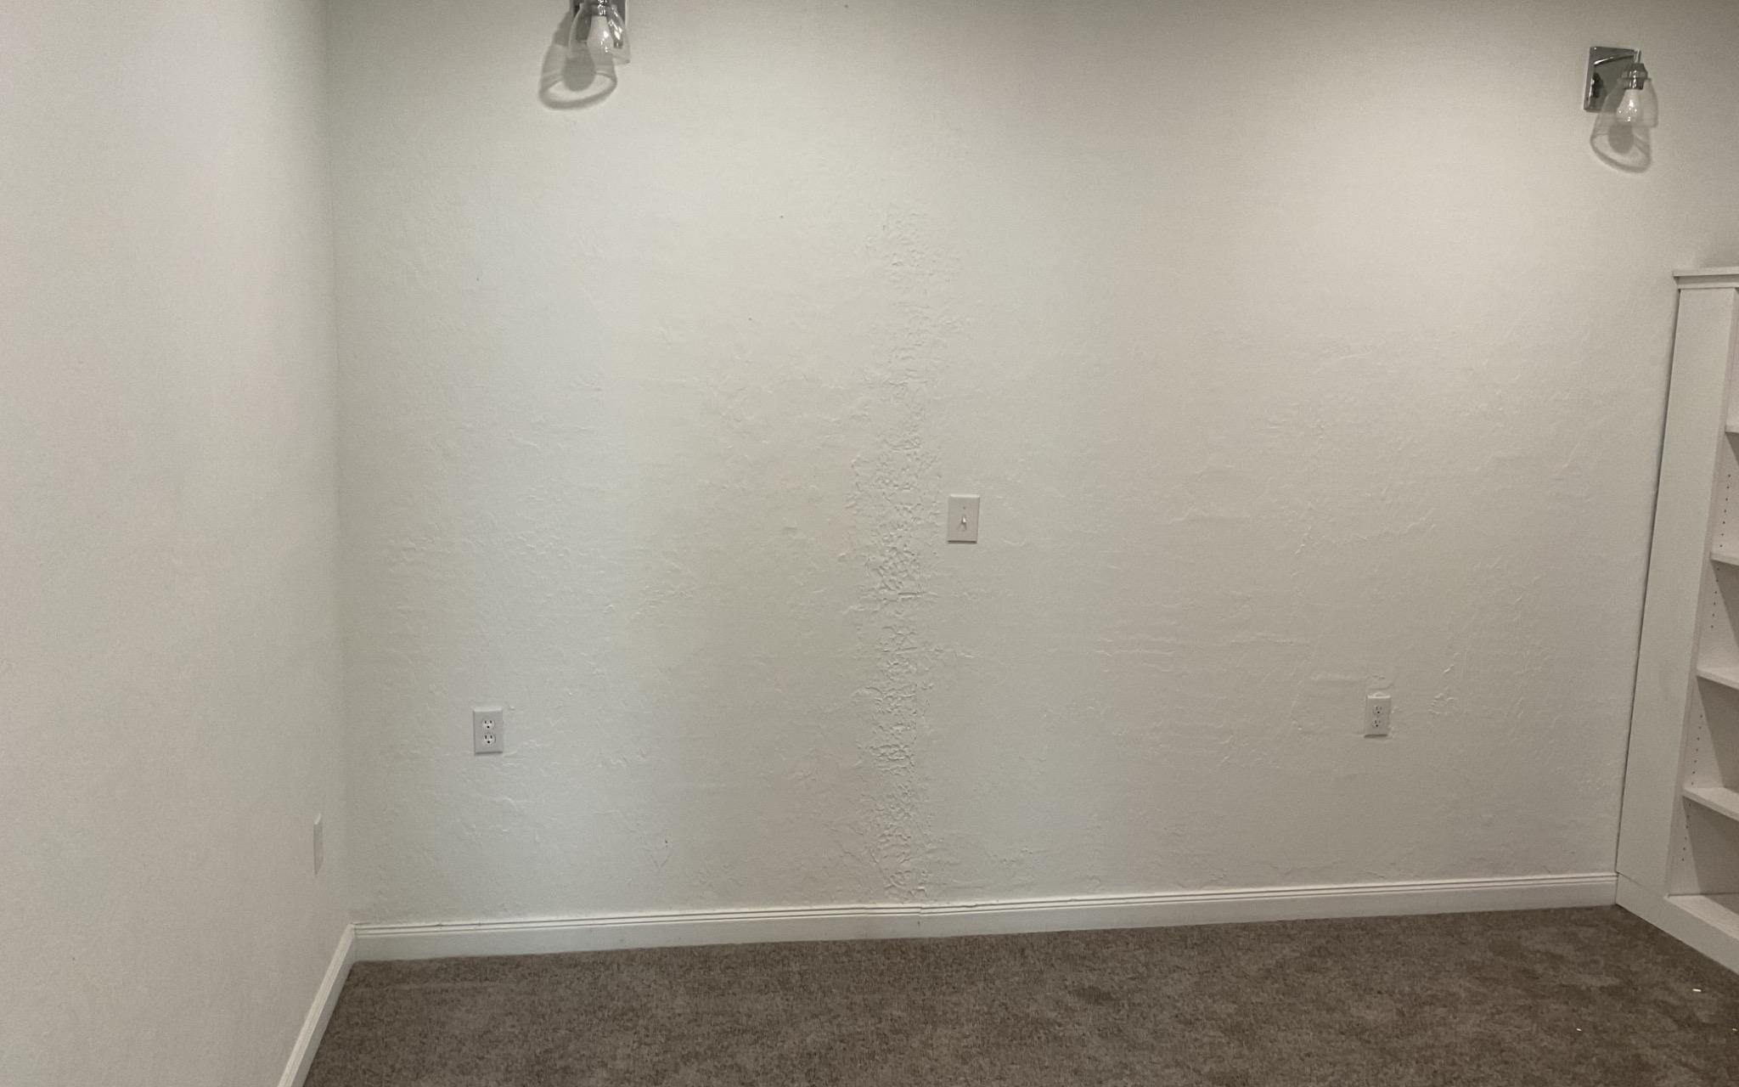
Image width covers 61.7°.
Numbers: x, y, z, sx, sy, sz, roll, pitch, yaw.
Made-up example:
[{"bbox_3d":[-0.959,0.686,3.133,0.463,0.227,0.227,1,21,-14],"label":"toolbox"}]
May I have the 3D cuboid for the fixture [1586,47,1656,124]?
[{"bbox_3d":[1.958,-1.180,3.752,0.135,0.216,0.178,0,8,-10],"label":"fixture"}]

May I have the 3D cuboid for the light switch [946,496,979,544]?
[{"bbox_3d":[0.240,-0.061,3.704,0.079,0.124,0.016,0,8,-10],"label":"light switch"}]

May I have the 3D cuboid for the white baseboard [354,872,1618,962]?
[{"bbox_3d":[0.442,0.994,3.900,3.490,0.097,0.017,0,8,-10],"label":"white baseboard"}]

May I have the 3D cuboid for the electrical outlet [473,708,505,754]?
[{"bbox_3d":[-0.936,0.462,3.580,0.070,0.115,0.010,0,8,-10],"label":"electrical outlet"}]

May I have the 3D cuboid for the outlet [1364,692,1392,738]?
[{"bbox_3d":[1.392,0.474,3.989,0.070,0.116,0.010,0,8,-10],"label":"outlet"}]

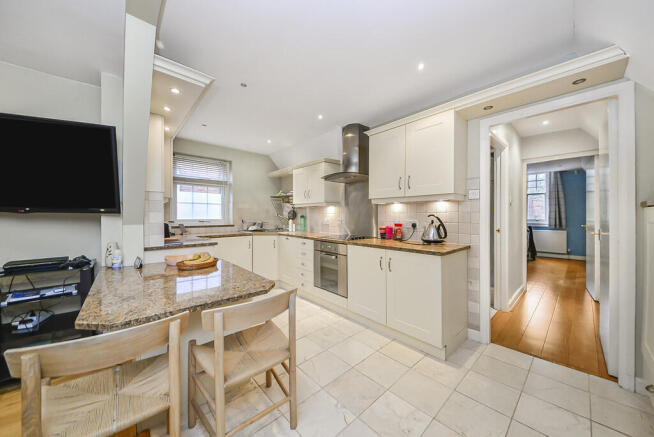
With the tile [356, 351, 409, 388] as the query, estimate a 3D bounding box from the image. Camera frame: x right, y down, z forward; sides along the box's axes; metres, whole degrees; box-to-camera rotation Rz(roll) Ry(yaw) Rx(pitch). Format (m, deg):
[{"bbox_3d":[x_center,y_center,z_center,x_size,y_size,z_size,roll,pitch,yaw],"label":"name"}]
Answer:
[{"bbox_3d":[0.430,1.169,1.705,0.314,0.010,0.303,0,0,-42],"label":"tile"}]

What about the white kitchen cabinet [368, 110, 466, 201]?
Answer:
[{"bbox_3d":[0.929,-0.569,2.348,0.346,0.780,0.908,0,0,-42],"label":"white kitchen cabinet"}]

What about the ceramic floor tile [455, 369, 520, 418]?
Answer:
[{"bbox_3d":[1.101,1.183,1.487,0.310,0.010,0.303,-1,1,-43],"label":"ceramic floor tile"}]

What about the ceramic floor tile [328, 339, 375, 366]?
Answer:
[{"bbox_3d":[0.224,1.178,1.926,0.310,0.010,0.303,-1,1,-43],"label":"ceramic floor tile"}]

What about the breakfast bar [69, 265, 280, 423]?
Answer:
[{"bbox_3d":[-1.083,0.804,1.600,0.900,0.745,1.420,-1,1,-43],"label":"breakfast bar"}]

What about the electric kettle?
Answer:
[{"bbox_3d":[1.071,0.113,2.181,0.250,0.285,0.200,0,1,35],"label":"electric kettle"}]

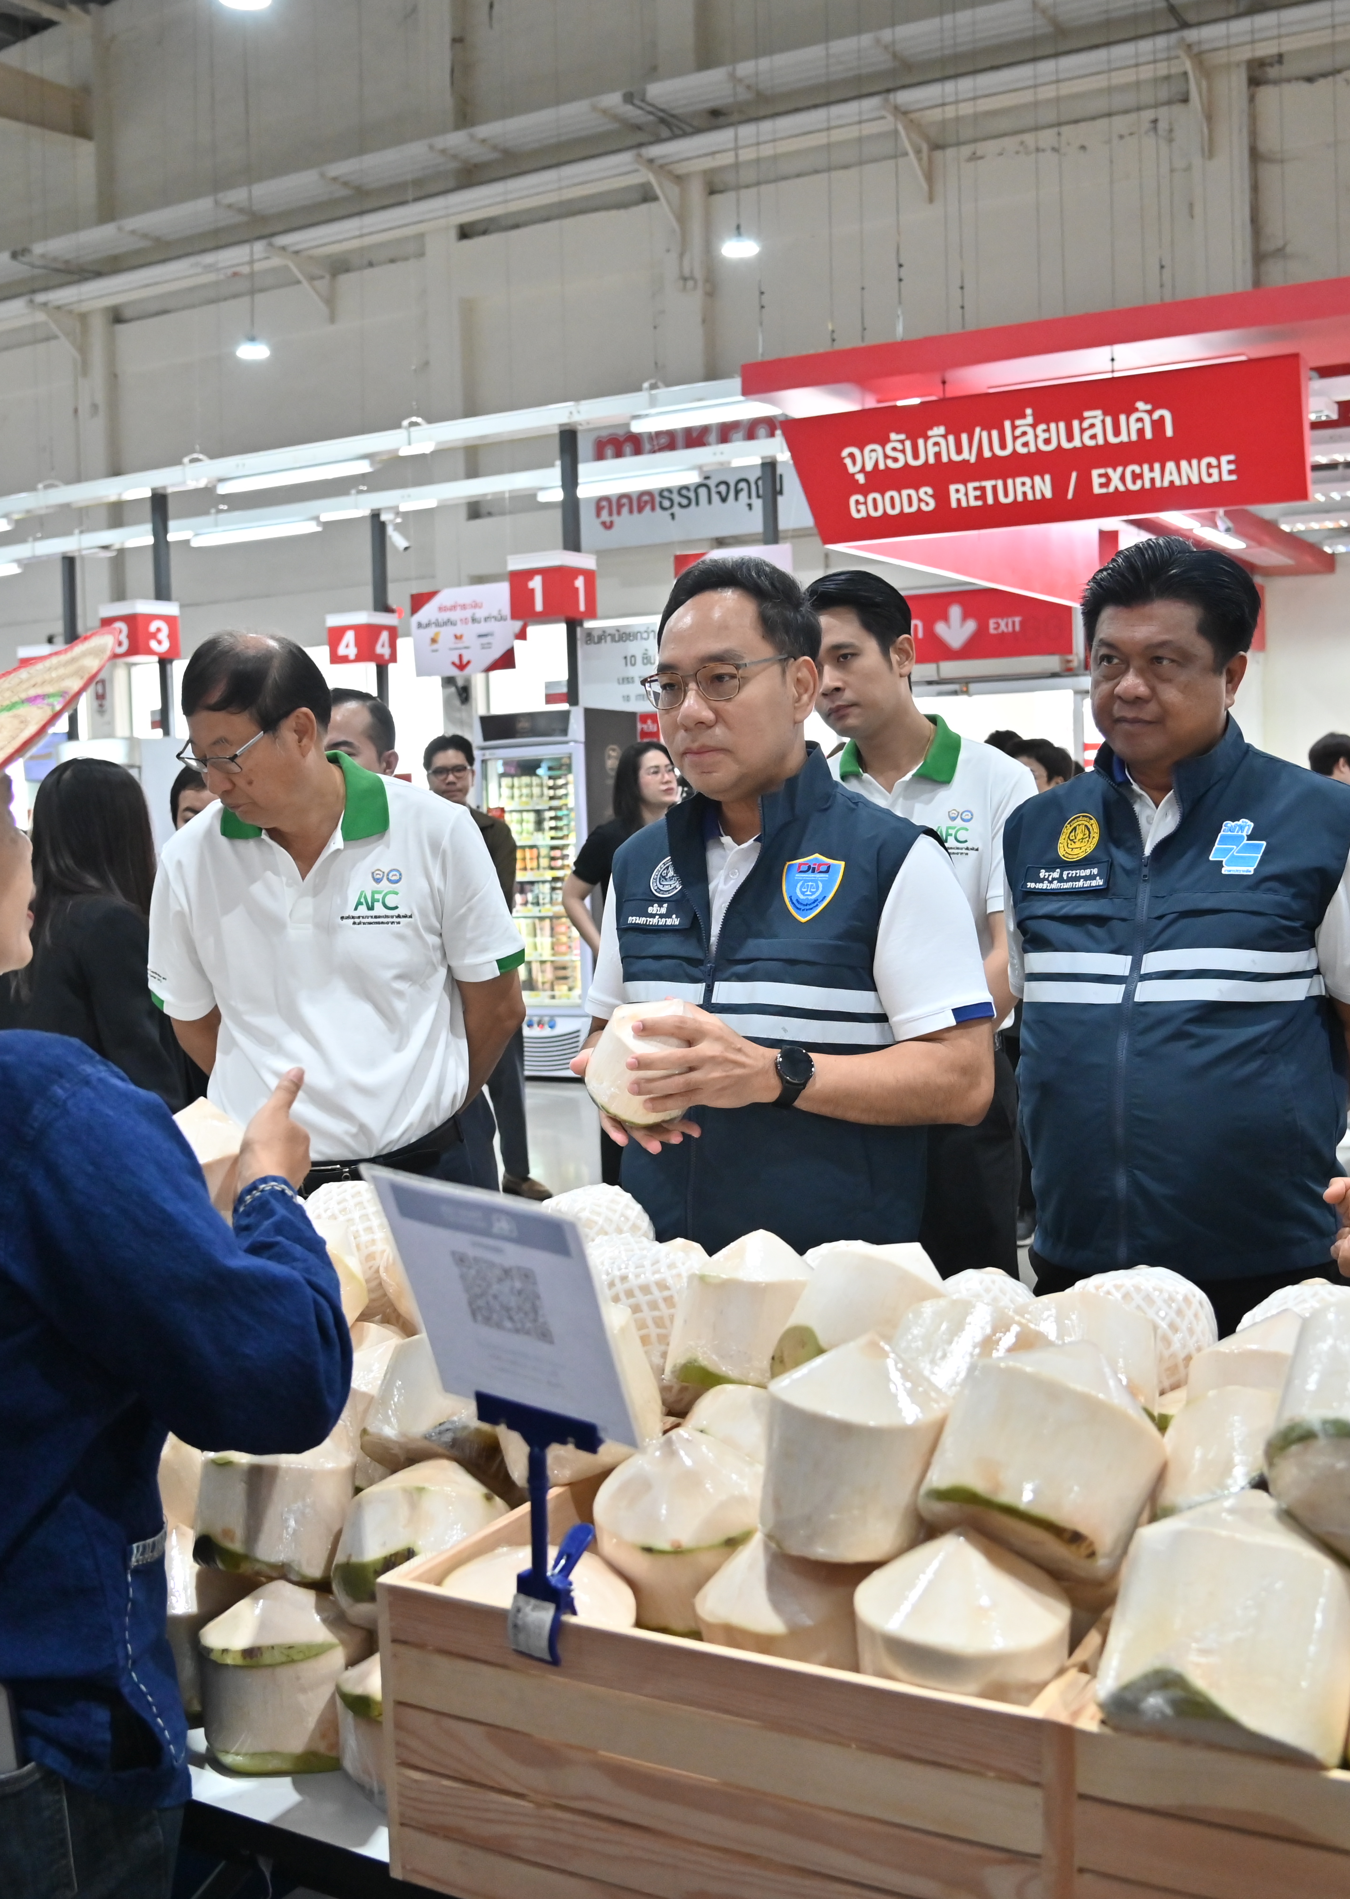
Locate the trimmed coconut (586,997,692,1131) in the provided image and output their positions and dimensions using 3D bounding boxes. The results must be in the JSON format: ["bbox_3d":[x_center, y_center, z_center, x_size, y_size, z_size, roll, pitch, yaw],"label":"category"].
[{"bbox_3d":[-0.027,0.101,1.860,0.112,0.120,0.112,16,25,0],"label":"trimmed coconut"}]

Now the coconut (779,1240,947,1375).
[{"bbox_3d":[0.153,0.282,1.490,0.120,0.125,0.120,28,-23,-1],"label":"coconut"}]

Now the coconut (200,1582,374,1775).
[{"bbox_3d":[-0.291,0.528,1.385,0.105,0.121,0.105,0,-1,0],"label":"coconut"}]

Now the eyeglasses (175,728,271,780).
[{"bbox_3d":[-0.486,-0.248,2.203,0.140,0.045,0.140,4,37,45],"label":"eyeglasses"}]

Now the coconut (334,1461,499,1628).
[{"bbox_3d":[-0.175,0.412,1.330,0.114,0.115,0.114,8,-21,0],"label":"coconut"}]

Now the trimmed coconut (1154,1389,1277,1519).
[{"bbox_3d":[0.358,0.326,1.210,0.115,0.120,0.115,24,-26,-1],"label":"trimmed coconut"}]

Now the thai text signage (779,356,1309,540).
[{"bbox_3d":[1.403,-1.938,7.499,2.113,0.548,0.110,1,6,30],"label":"thai text signage"}]

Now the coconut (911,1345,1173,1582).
[{"bbox_3d":[0.206,0.268,1.034,0.115,0.118,0.115,25,-24,0],"label":"coconut"}]

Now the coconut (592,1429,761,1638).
[{"bbox_3d":[0.002,0.373,1.240,0.114,0.127,0.114,-1,4,0],"label":"coconut"}]

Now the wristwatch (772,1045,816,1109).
[{"bbox_3d":[0.115,0.125,1.890,0.045,0.062,0.055,17,-26,-15],"label":"wristwatch"}]

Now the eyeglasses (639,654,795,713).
[{"bbox_3d":[0.058,-0.282,1.963,0.140,0.047,0.140,0,14,36],"label":"eyeglasses"}]

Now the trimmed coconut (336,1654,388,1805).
[{"bbox_3d":[-0.179,0.517,1.330,0.110,0.119,0.110,-2,3,0],"label":"trimmed coconut"}]

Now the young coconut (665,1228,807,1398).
[{"bbox_3d":[0.061,0.301,1.598,0.111,0.127,0.111,10,-16,0],"label":"young coconut"}]

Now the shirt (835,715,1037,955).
[{"bbox_3d":[0.334,-0.034,2.740,0.490,0.600,0.280,0,4,22],"label":"shirt"}]

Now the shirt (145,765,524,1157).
[{"bbox_3d":[-0.416,0.018,2.360,0.460,0.540,0.280,-1,10,14],"label":"shirt"}]

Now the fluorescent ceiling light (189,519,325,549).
[{"bbox_3d":[-3.078,-3.012,13.850,1.220,0.085,0.120,-1,4,26],"label":"fluorescent ceiling light"}]

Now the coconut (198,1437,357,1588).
[{"bbox_3d":[-0.303,0.418,1.460,0.117,0.124,0.117,7,-19,0],"label":"coconut"}]

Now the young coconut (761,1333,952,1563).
[{"bbox_3d":[0.112,0.292,1.149,0.114,0.126,0.114,5,3,0],"label":"young coconut"}]

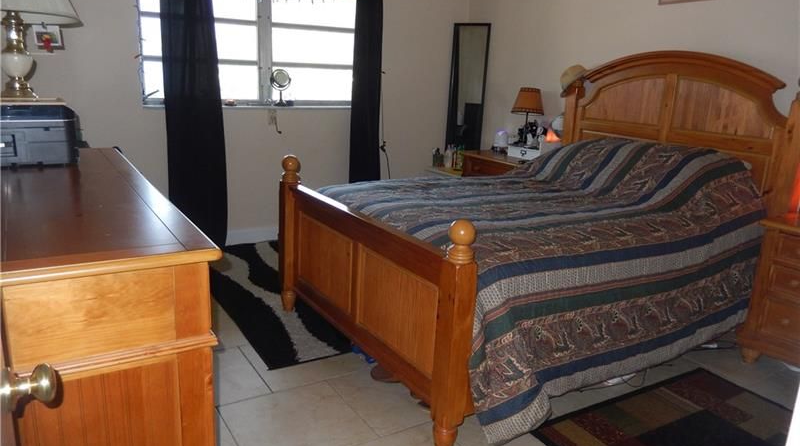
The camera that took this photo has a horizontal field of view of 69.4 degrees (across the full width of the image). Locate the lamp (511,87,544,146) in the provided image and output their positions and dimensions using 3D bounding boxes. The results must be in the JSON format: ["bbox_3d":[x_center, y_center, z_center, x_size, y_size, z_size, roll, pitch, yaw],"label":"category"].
[{"bbox_3d":[0.955,-0.790,4.335,0.251,0.408,0.251,-6,15,-31],"label":"lamp"}]

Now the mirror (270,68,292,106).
[{"bbox_3d":[-0.906,-1.032,4.409,0.167,0.279,0.110,-4,15,-24],"label":"mirror"}]

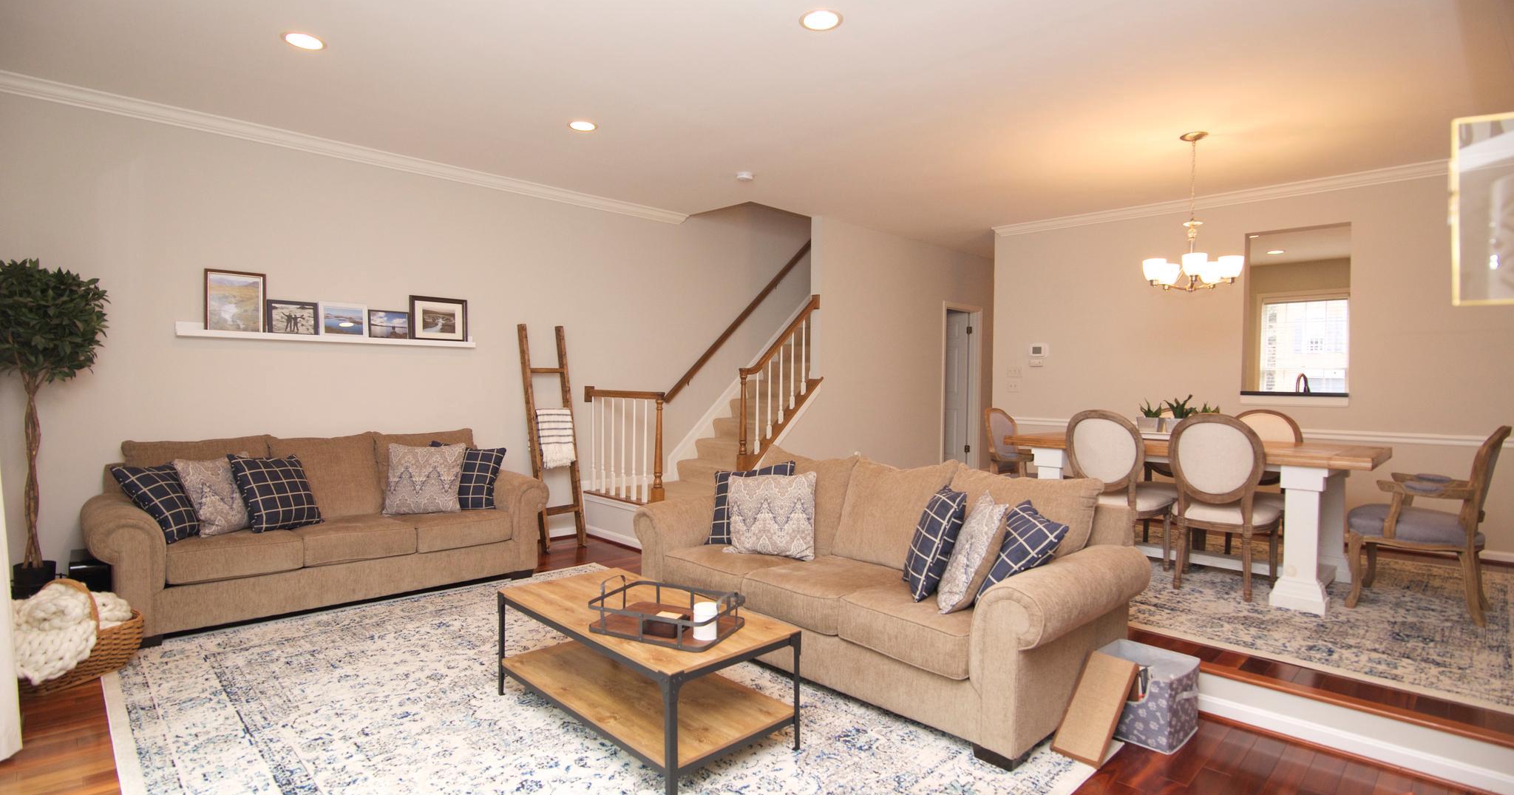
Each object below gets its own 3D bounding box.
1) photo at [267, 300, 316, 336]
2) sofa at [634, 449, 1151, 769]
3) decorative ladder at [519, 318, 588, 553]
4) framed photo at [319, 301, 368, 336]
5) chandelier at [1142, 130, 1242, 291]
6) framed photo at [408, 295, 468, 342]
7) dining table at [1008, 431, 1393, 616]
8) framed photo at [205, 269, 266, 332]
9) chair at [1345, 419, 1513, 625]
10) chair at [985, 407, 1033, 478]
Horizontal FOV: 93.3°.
[{"bbox_3d":[-3.049,-0.513,4.702,0.291,0.235,0.020,0,-5,-43],"label":"photo"},{"bbox_3d":[0.493,0.819,3.655,1.010,0.960,2.400,-1,2,-45],"label":"sofa"},{"bbox_3d":[-1.684,0.318,5.868,0.400,1.850,0.090,-2,-7,-45],"label":"decorative ladder"},{"bbox_3d":[-2.834,-0.520,4.899,0.293,0.237,0.020,0,-5,-43],"label":"framed photo"},{"bbox_3d":[2.745,-1.152,4.504,0.550,0.968,0.550,0,2,-43],"label":"chandelier"},{"bbox_3d":[-2.382,-0.578,5.358,0.430,0.335,0.030,-1,-6,-45],"label":"framed photo"},{"bbox_3d":[2.735,0.700,4.586,1.080,0.815,1.930,-1,2,-45],"label":"dining table"},{"bbox_3d":[-3.272,-0.593,4.494,0.315,0.390,0.020,0,-3,-43],"label":"framed photo"},{"bbox_3d":[3.514,0.622,3.762,0.630,0.970,0.610,0,2,-43],"label":"chair"},{"bbox_3d":[2.036,0.588,5.326,0.620,0.990,0.620,-1,2,-45],"label":"chair"}]

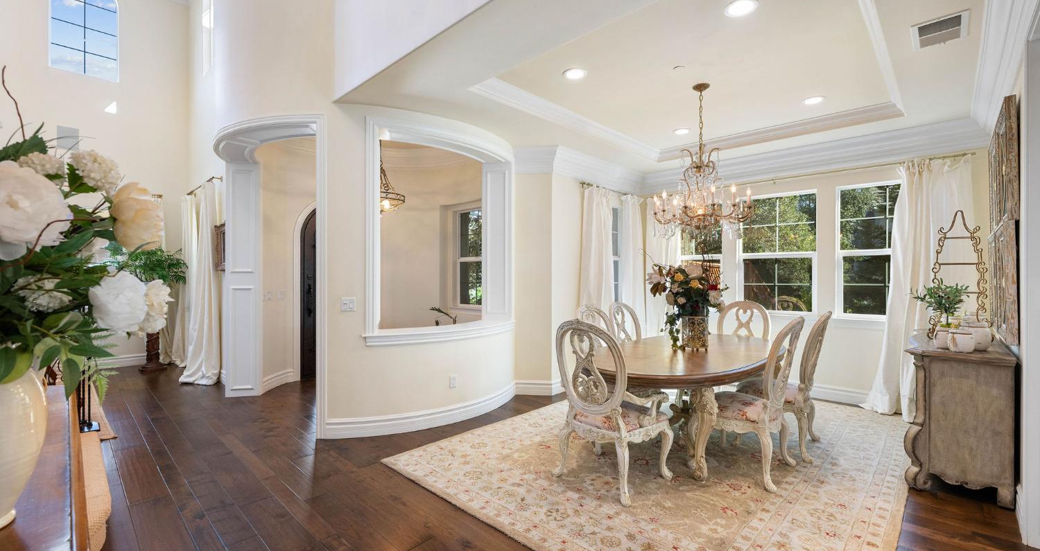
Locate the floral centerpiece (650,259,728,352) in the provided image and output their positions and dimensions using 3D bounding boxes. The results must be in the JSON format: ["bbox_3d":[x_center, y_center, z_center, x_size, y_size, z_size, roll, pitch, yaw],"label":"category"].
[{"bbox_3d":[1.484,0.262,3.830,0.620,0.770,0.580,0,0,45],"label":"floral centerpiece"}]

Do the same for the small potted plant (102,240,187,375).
[{"bbox_3d":[-5.660,0.465,6.600,0.950,1.930,0.950,0,0,-41],"label":"small potted plant"}]

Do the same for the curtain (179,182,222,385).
[{"bbox_3d":[-4.064,0.086,5.510,0.600,2.539,0.340,0,0,45],"label":"curtain"}]

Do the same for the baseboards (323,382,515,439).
[{"bbox_3d":[-0.728,1.278,4.157,2.066,0.177,0.387,0,0,-41],"label":"baseboards"}]

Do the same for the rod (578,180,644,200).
[{"bbox_3d":[1.243,-1.125,5.854,0.100,0.060,1.510,0,0,45],"label":"rod"}]

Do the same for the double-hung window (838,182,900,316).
[{"bbox_3d":[3.860,-0.262,4.573,0.852,1.470,0.090,0,0,45],"label":"double-hung window"}]

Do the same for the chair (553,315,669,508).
[{"bbox_3d":[0.618,0.854,3.049,0.672,1.151,0.715,0,0,44],"label":"chair"}]

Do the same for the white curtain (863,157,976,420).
[{"bbox_3d":[3.938,0.127,4.299,0.782,2.553,0.200,0,0,45],"label":"white curtain"}]

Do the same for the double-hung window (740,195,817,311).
[{"bbox_3d":[3.186,-0.286,5.399,0.879,1.459,0.100,0,0,44],"label":"double-hung window"}]

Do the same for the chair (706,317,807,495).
[{"bbox_3d":[1.709,0.858,3.199,0.679,1.144,0.608,0,0,44],"label":"chair"}]

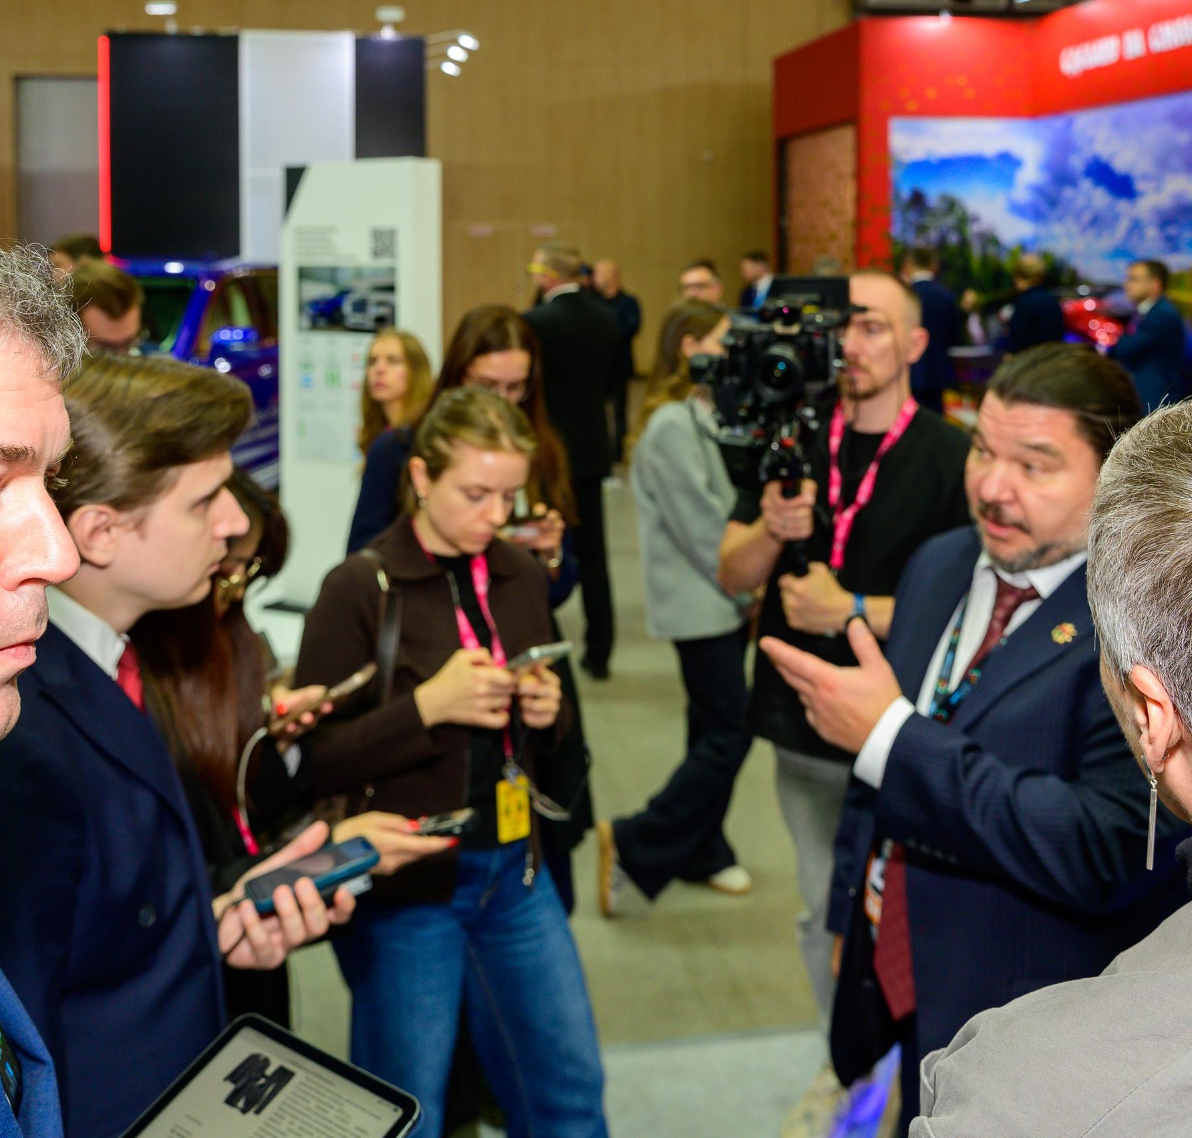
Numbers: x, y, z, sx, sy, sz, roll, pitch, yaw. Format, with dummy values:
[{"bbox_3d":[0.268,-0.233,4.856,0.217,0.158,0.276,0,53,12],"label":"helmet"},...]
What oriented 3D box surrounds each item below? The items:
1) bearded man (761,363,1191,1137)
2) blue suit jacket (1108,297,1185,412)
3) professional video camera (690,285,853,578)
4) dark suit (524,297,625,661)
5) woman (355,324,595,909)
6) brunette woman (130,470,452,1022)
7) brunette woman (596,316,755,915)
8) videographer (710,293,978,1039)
[{"bbox_3d":[0.440,0.600,1.580,0.600,1.710,0.600,-10,15,-41],"label":"bearded man"},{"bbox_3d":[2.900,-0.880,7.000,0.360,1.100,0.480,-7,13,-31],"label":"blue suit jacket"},{"bbox_3d":[0.285,-0.240,2.200,0.270,0.480,0.300,1,12,7],"label":"professional video camera"},{"bbox_3d":[-0.095,-0.380,5.700,0.490,1.620,0.350,-5,13,-23],"label":"dark suit"},{"bbox_3d":[-0.250,0.300,2.740,0.500,1.660,0.420,-4,12,-21],"label":"woman"},{"bbox_3d":[-0.460,0.600,1.760,0.500,1.540,0.500,7,13,31],"label":"brunette woman"},{"bbox_3d":[0.225,0.100,3.600,0.470,1.660,0.440,-3,12,-16],"label":"brunette woman"},{"bbox_3d":[0.470,0.310,2.550,0.550,1.740,0.550,4,12,17],"label":"videographer"}]

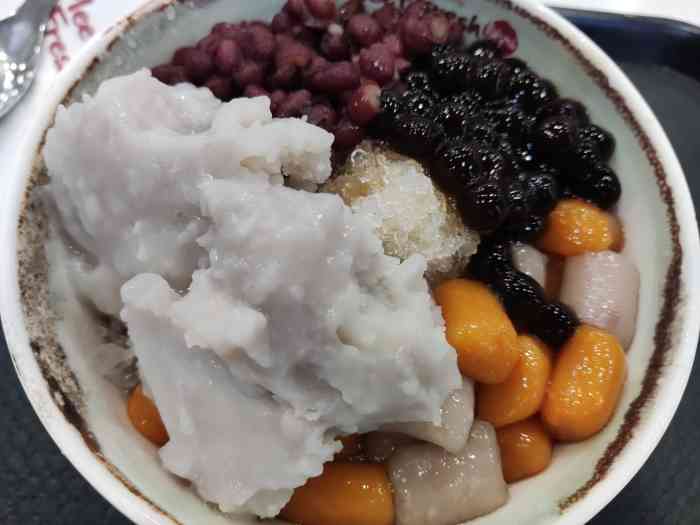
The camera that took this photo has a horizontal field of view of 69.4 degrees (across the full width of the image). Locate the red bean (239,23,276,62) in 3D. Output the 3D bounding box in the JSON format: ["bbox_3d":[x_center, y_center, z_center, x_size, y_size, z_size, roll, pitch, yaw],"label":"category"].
[{"bbox_3d":[-0.030,-0.072,0.165,0.011,0.009,0.011,-34,73,-13],"label":"red bean"}]

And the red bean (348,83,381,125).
[{"bbox_3d":[0.004,-0.048,0.152,0.011,0.009,0.013,9,69,2],"label":"red bean"}]

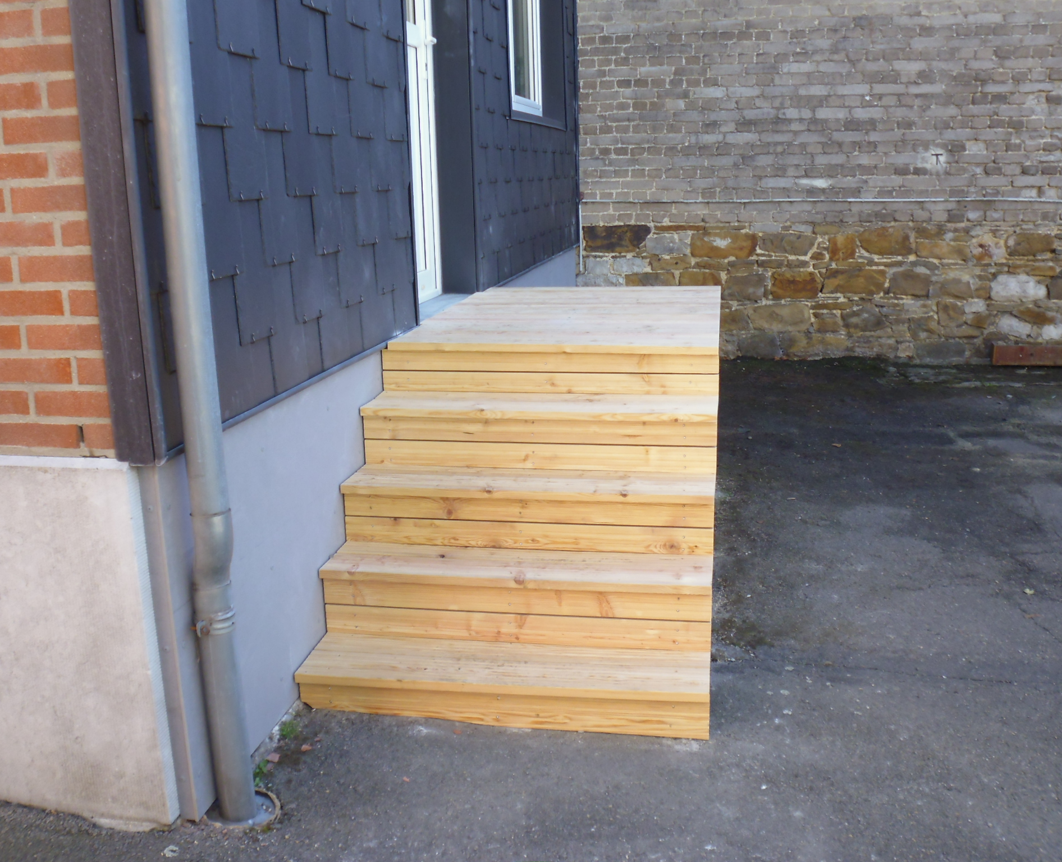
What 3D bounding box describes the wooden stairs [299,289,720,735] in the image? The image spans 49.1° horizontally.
[{"bbox_3d":[0.130,0.049,4.233,1.084,0.878,2.782,1,13,9],"label":"wooden stairs"}]

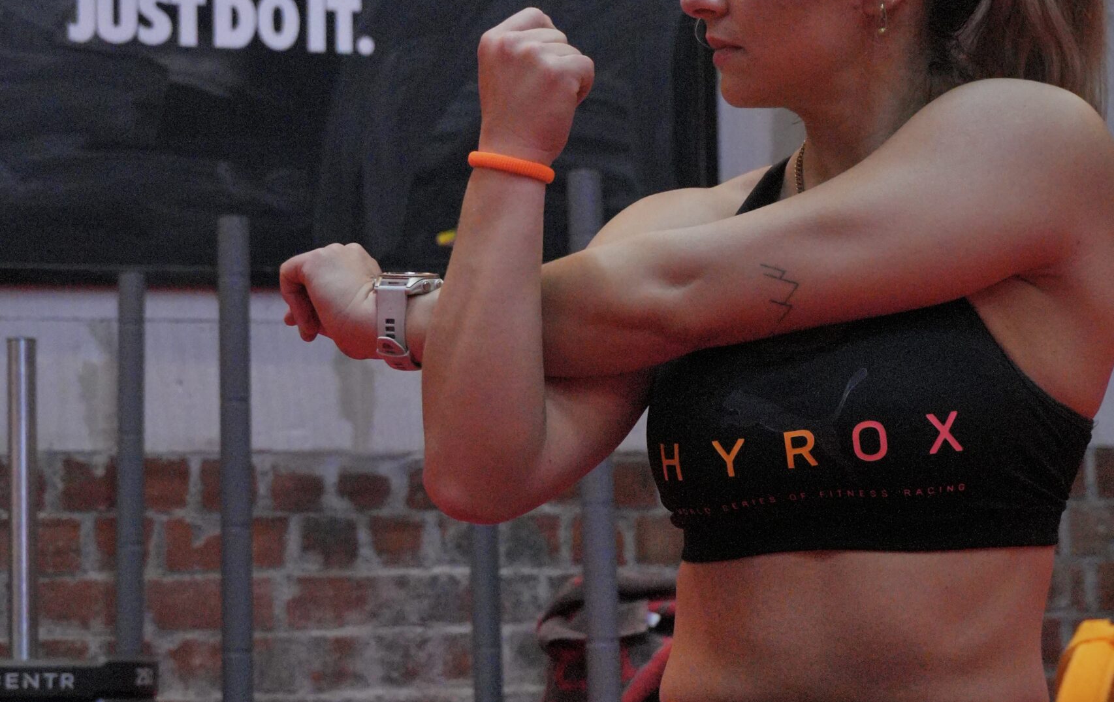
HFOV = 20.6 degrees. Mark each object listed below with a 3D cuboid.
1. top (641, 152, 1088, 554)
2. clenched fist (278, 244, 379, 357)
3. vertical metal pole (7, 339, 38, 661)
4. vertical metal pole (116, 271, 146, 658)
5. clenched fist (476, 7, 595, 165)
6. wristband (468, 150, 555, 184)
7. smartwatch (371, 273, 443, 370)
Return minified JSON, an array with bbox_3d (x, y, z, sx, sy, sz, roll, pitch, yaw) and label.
[{"bbox_3d":[0.210,0.000,2.080,0.300,0.290,0.230,-4,-7,27],"label":"top"},{"bbox_3d":[-0.154,-0.035,2.100,0.080,0.080,0.078,-4,-7,28],"label":"clenched fist"},{"bbox_3d":[-0.886,0.353,5.080,0.048,0.752,0.048,-2,-6,0],"label":"vertical metal pole"},{"bbox_3d":[-0.770,0.305,5.550,0.049,0.908,0.049,-1,-6,0],"label":"vertical metal pole"},{"bbox_3d":[-0.013,-0.171,1.980,0.076,0.103,0.072,4,-4,17],"label":"clenched fist"},{"bbox_3d":[-0.029,-0.118,1.970,0.056,0.011,0.052,12,-3,0],"label":"wristband"},{"bbox_3d":[-0.099,-0.021,2.080,0.046,0.063,0.060,-5,-7,35],"label":"smartwatch"}]

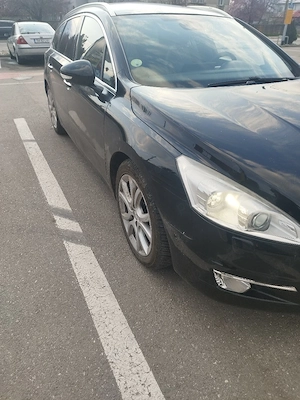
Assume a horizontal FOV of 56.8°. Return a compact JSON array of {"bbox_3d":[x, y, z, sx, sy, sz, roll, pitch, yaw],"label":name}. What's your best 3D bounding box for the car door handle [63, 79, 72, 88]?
[{"bbox_3d":[-0.729,-1.028,2.426,0.050,0.045,0.230,-13,34,-23],"label":"car door handle"}]

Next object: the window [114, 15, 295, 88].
[{"bbox_3d":[0.428,-1.147,2.060,1.430,0.140,0.900,-13,63,-23],"label":"window"}]

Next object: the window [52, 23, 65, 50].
[{"bbox_3d":[-1.112,-1.965,3.337,0.050,0.310,0.700,6,25,-32],"label":"window"}]

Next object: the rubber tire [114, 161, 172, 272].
[{"bbox_3d":[-0.012,0.071,1.648,0.230,0.660,0.660,-13,34,-23],"label":"rubber tire"}]

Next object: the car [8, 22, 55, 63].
[{"bbox_3d":[-4.820,-6.495,11.445,1.810,1.440,4.700,-14,35,-25],"label":"car"}]

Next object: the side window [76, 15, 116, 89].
[{"bbox_3d":[-0.389,-1.124,2.035,0.060,0.430,1.150,6,25,-32],"label":"side window"}]

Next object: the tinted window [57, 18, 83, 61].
[{"bbox_3d":[-0.799,-1.614,2.765,0.050,0.380,0.780,6,25,-32],"label":"tinted window"}]

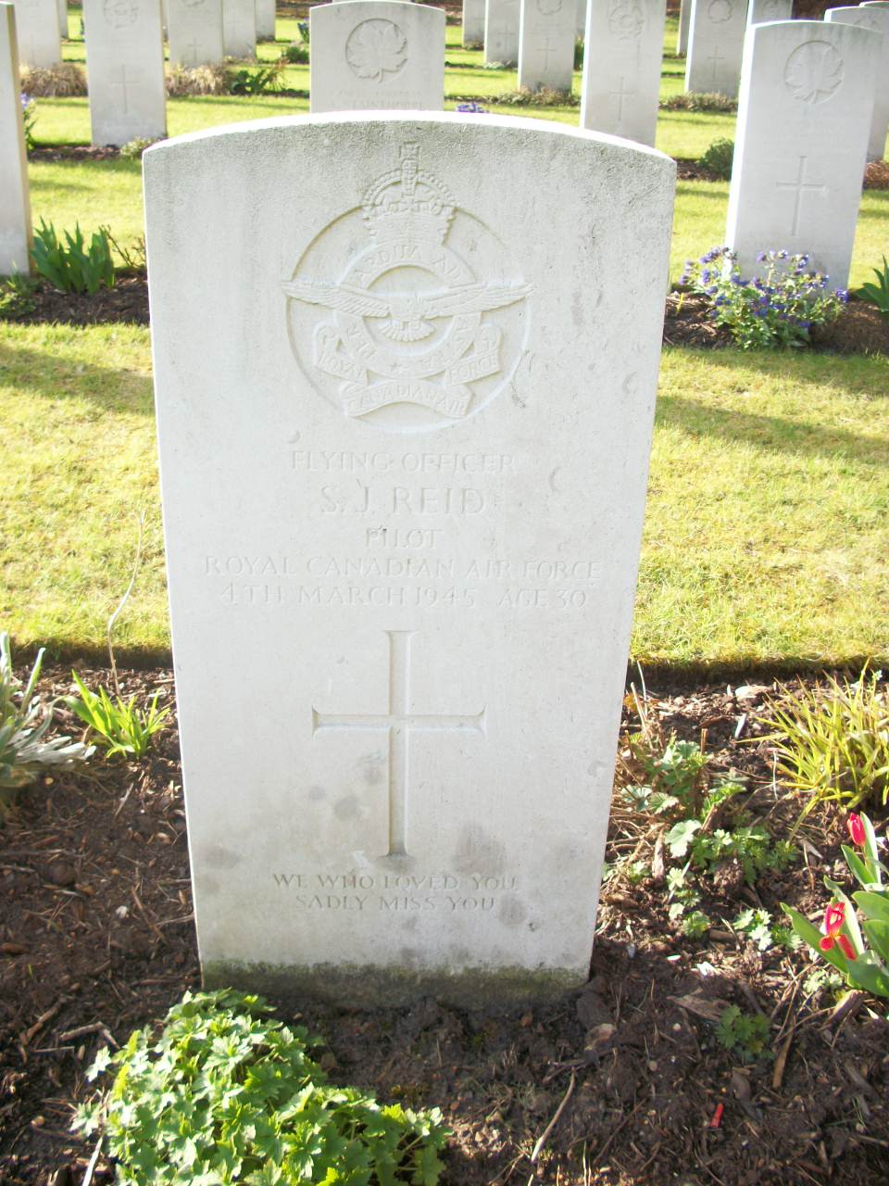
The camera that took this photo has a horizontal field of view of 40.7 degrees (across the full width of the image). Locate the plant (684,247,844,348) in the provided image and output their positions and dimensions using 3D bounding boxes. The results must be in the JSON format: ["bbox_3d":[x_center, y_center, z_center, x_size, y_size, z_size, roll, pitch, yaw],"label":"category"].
[{"bbox_3d":[0.901,-0.857,3.315,0.470,0.235,0.400,1,26,-2],"label":"plant"}]

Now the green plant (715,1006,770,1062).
[{"bbox_3d":[0.283,0.410,1.132,0.053,0.036,0.050,1,26,-2],"label":"green plant"}]

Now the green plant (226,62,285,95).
[{"bbox_3d":[-1.315,-3.576,8.319,0.400,0.210,0.280,1,26,-2],"label":"green plant"}]

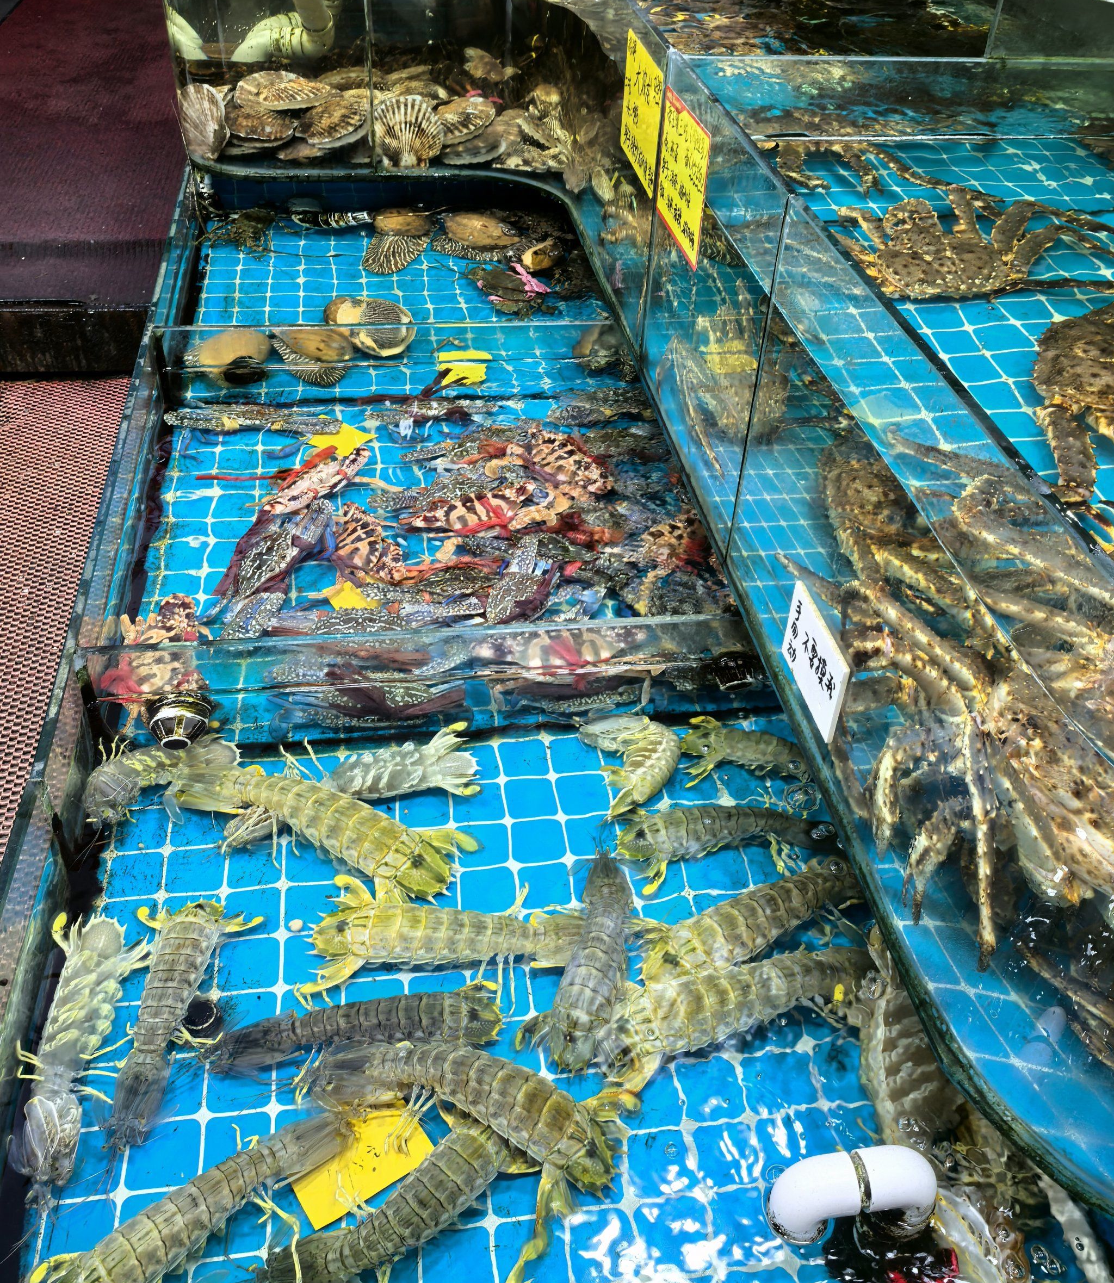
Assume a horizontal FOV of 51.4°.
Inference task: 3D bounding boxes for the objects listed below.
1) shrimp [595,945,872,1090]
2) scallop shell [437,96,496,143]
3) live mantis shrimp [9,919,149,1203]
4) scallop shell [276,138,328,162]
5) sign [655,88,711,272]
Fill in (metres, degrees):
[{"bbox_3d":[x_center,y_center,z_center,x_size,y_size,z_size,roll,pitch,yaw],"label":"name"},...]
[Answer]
[{"bbox_3d":[0.143,0.281,0.899,0.243,0.040,0.073,-14,44,-18],"label":"shrimp"},{"bbox_3d":[-0.170,-0.949,2.108,0.120,0.045,0.105,-18,68,6],"label":"scallop shell"},{"bbox_3d":[-0.357,0.298,0.859,0.073,0.038,0.220,-3,42,-6],"label":"live mantis shrimp"},{"bbox_3d":[-0.425,-0.833,1.950,0.100,0.033,0.095,-4,42,-8],"label":"scallop shell"},{"bbox_3d":[0.133,-0.498,1.240,0.003,0.134,0.192,-4,42,-8],"label":"sign"}]

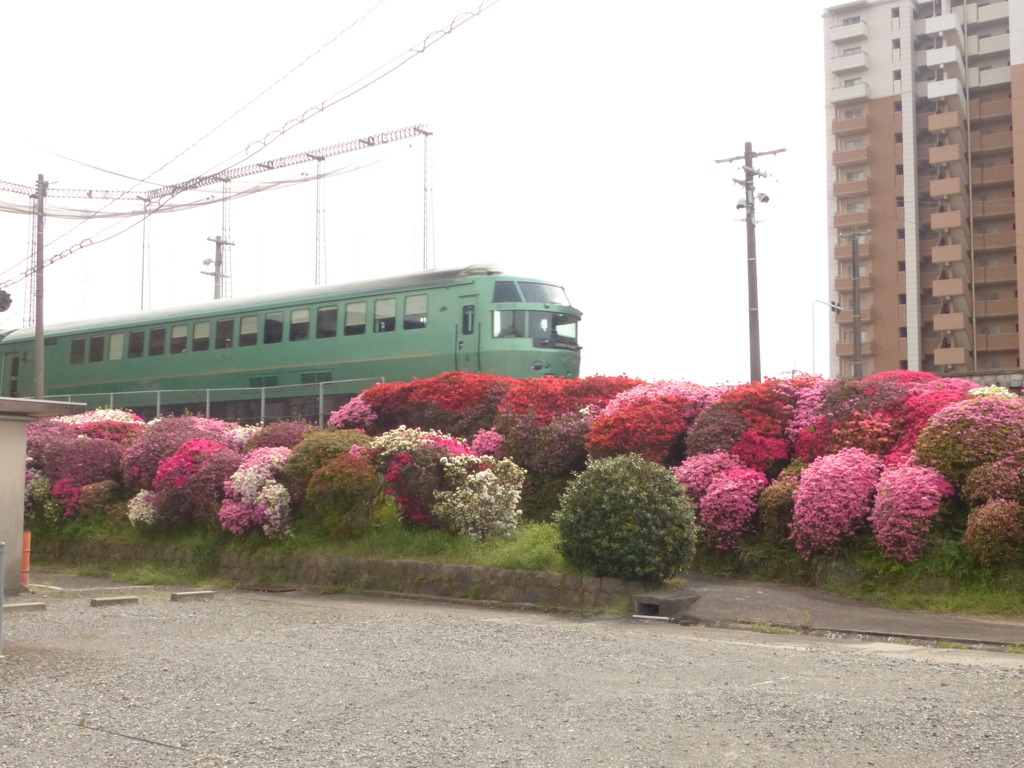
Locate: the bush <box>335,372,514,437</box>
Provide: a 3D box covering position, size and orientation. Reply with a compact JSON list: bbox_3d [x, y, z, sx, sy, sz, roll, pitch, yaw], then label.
[{"bbox_3d":[-1.530,0.393,21.200,3.100,1.200,1.800,0,-3,0],"label":"bush"}]

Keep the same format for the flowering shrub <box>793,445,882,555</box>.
[{"bbox_3d":[4.104,1.491,15.245,1.180,1.360,1.150,-1,-5,15],"label":"flowering shrub"}]

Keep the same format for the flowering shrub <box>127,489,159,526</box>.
[{"bbox_3d":[-5.484,1.833,18.000,0.500,0.580,0.500,1,-3,-17],"label":"flowering shrub"}]

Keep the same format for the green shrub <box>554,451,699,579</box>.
[{"bbox_3d":[1.376,1.587,14.538,1.680,1.530,1.600,0,-5,5],"label":"green shrub"}]

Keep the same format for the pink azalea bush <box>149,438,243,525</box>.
[{"bbox_3d":[-5.509,1.686,21.040,1.620,1.480,1.400,1,-5,-15],"label":"pink azalea bush"}]

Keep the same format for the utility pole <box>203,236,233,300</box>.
[{"bbox_3d":[-10.211,-0.887,41.660,0.600,8.400,1.300,-3,-6,37],"label":"utility pole"}]

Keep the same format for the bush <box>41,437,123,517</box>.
[{"bbox_3d":[-6.957,1.495,19.600,1.330,1.280,1.250,1,-4,-19],"label":"bush"}]

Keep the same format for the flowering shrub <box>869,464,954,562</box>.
[{"bbox_3d":[4.645,1.506,14.100,1.000,1.140,1.000,-2,-3,18],"label":"flowering shrub"}]

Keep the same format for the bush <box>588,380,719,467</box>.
[{"bbox_3d":[2.172,0.603,18.847,2.000,1.320,1.700,0,-5,7],"label":"bush"}]

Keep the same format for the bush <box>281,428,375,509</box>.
[{"bbox_3d":[-3.006,1.366,19.600,1.500,1.300,1.400,0,-5,0],"label":"bush"}]

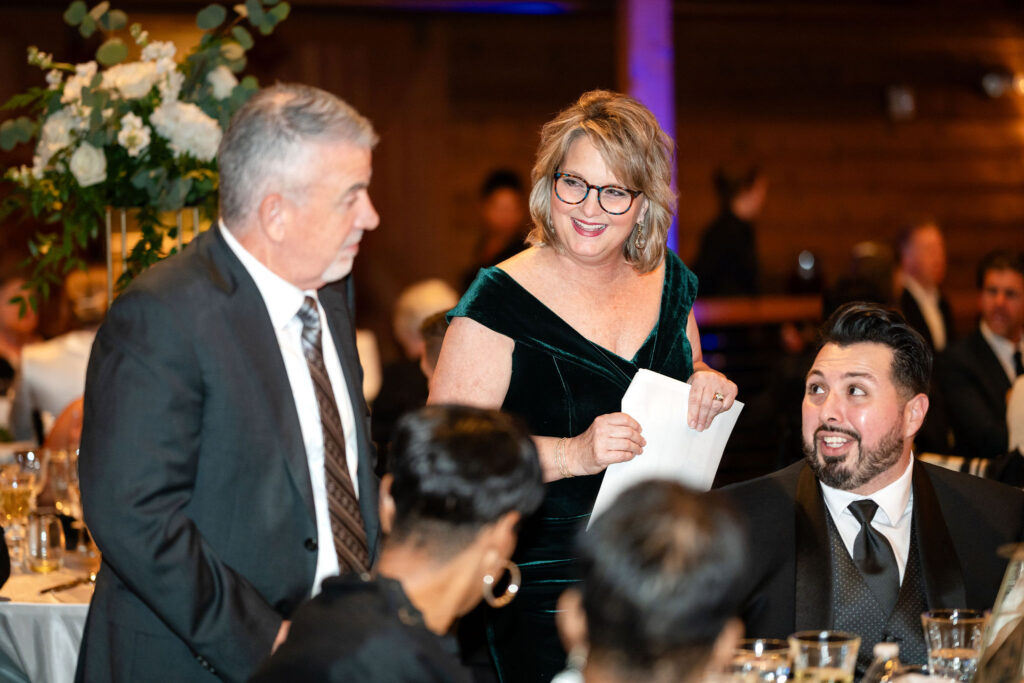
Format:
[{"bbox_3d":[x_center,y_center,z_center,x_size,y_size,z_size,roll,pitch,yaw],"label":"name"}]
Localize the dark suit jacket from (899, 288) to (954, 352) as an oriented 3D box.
[{"bbox_3d":[1.410,0.090,8.500,0.320,0.600,0.460,2,3,42],"label":"dark suit jacket"}]

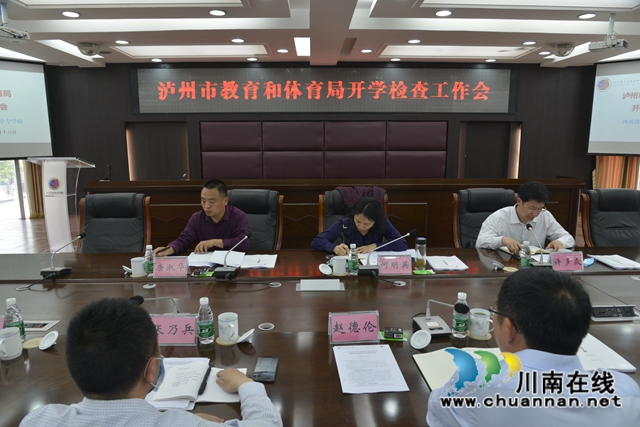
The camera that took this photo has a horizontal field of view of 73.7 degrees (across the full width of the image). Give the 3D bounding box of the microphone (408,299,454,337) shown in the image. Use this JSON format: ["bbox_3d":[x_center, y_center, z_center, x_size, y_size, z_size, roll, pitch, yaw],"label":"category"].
[{"bbox_3d":[0.462,0.405,1.667,0.135,0.190,0.300,-1,9,-7],"label":"microphone"}]

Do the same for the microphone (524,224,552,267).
[{"bbox_3d":[1.430,0.204,2.834,0.130,0.230,0.300,0,9,-3],"label":"microphone"}]

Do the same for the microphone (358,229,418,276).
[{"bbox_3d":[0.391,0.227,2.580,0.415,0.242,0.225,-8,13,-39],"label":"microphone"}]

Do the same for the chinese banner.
[{"bbox_3d":[0.075,-2.097,7.310,6.380,0.760,0.100,0,9,0],"label":"chinese banner"}]

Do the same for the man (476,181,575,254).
[{"bbox_3d":[1.497,0.362,3.276,0.663,1.231,0.754,-1,10,-5],"label":"man"}]

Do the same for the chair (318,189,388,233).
[{"bbox_3d":[0.295,0.408,3.473,0.630,1.130,0.680,0,9,-2],"label":"chair"}]

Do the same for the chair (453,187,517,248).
[{"bbox_3d":[1.448,0.408,3.473,0.630,1.130,0.680,0,9,-2],"label":"chair"}]

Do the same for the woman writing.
[{"bbox_3d":[0.291,0.423,3.215,0.643,1.131,0.724,0,10,0],"label":"woman writing"}]

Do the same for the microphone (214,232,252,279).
[{"bbox_3d":[-0.509,0.247,2.599,0.147,0.195,0.416,3,10,15],"label":"microphone"}]

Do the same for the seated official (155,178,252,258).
[{"bbox_3d":[-0.840,0.356,3.354,0.660,1.270,0.780,2,9,12],"label":"seated official"}]

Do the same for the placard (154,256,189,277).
[{"bbox_3d":[-0.861,0.309,2.486,0.195,0.113,0.080,0,10,0],"label":"placard"}]

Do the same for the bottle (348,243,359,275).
[{"bbox_3d":[0.198,0.272,2.506,0.060,0.178,0.060,0,10,0],"label":"bottle"}]

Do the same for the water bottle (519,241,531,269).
[{"bbox_3d":[1.244,0.259,2.585,0.060,0.178,0.060,0,10,0],"label":"water bottle"}]

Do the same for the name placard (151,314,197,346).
[{"bbox_3d":[-0.562,0.446,1.664,0.190,0.110,0.086,0,9,-1],"label":"name placard"}]

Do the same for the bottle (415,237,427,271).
[{"bbox_3d":[0.617,0.248,2.598,0.063,0.196,0.063,0,10,0],"label":"bottle"}]

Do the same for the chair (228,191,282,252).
[{"bbox_3d":[-0.607,0.408,3.473,0.630,1.130,0.680,0,9,-2],"label":"chair"}]

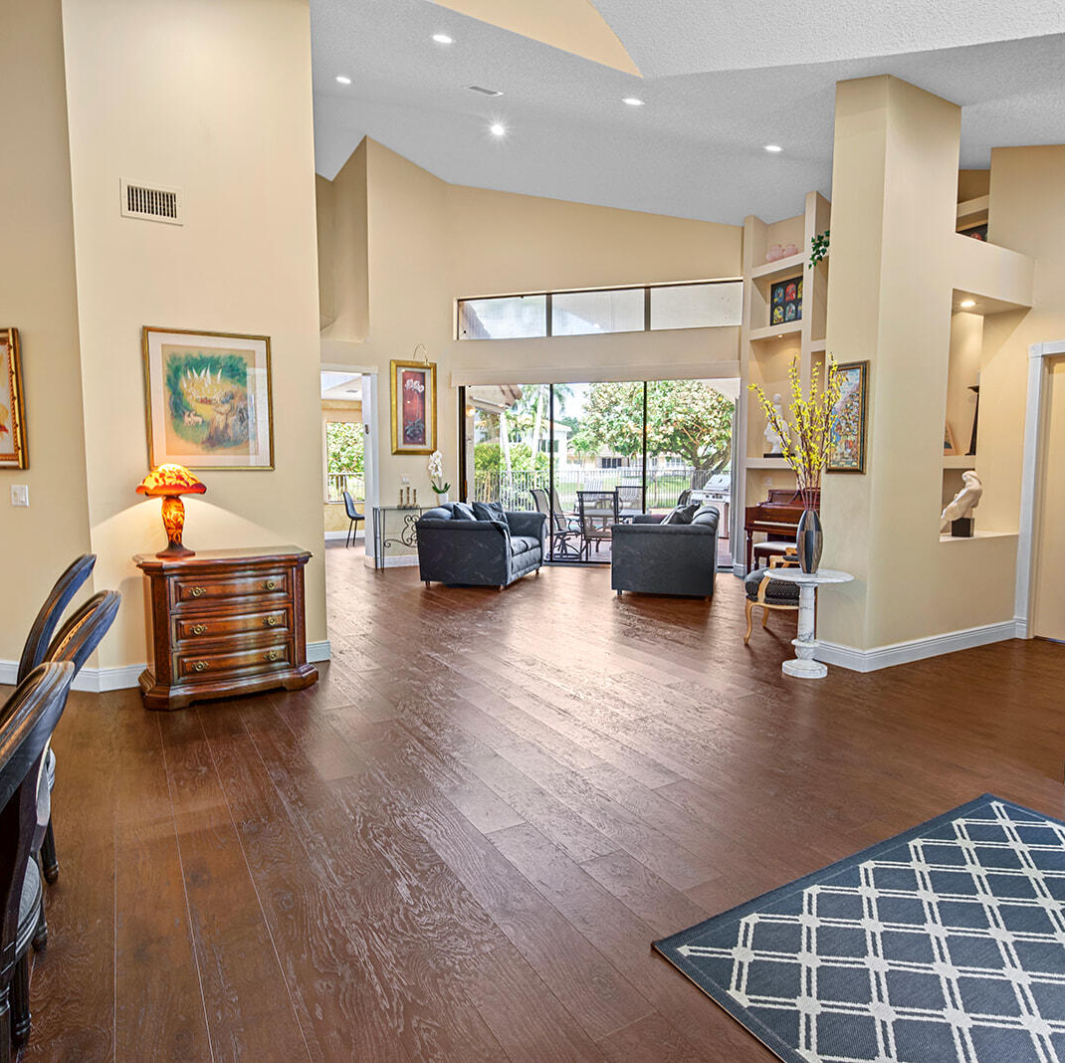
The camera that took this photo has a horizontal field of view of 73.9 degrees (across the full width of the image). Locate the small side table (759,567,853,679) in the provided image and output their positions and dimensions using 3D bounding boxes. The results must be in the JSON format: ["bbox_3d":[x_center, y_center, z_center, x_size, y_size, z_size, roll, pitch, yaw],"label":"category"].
[{"bbox_3d":[1.659,0.558,4.279,0.538,0.605,0.538,0,5,0],"label":"small side table"}]

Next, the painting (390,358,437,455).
[{"bbox_3d":[-1.498,-1.566,9.040,0.610,1.165,0.045,-3,6,-30],"label":"painting"}]

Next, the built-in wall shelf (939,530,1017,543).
[{"bbox_3d":[2.986,0.050,4.984,1.000,0.035,0.340,-3,6,-30],"label":"built-in wall shelf"}]

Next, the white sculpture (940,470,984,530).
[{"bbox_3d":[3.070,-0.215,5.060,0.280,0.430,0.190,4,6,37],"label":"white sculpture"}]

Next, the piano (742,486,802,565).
[{"bbox_3d":[2.850,0.113,6.946,0.600,1.030,1.470,-3,6,-30],"label":"piano"}]

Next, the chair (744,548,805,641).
[{"bbox_3d":[1.930,0.308,5.116,0.640,0.950,0.660,3,6,30],"label":"chair"}]

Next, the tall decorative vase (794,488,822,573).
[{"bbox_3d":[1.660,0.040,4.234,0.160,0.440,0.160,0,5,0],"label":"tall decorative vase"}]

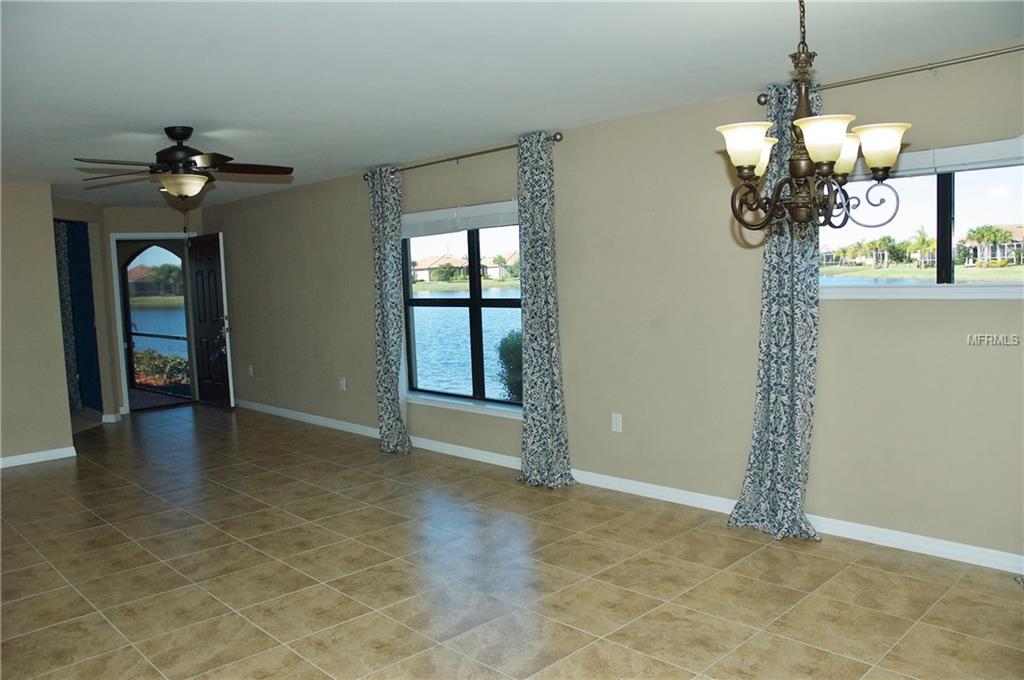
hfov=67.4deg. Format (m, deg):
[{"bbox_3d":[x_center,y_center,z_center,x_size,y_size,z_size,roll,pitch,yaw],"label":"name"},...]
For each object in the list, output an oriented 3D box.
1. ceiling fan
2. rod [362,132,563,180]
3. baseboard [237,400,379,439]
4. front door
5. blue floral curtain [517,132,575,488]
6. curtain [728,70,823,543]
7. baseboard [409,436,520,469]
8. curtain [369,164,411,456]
[{"bbox_3d":[-1.985,-1.064,4.599,1.319,0.423,1.319,-6,6,-44],"label":"ceiling fan"},{"bbox_3d":[-0.469,-1.379,5.915,0.109,0.059,2.334,-6,6,-44],"label":"rod"},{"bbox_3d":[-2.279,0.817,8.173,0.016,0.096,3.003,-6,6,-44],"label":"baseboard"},{"bbox_3d":[-3.703,-0.233,9.472,0.045,2.084,0.933,-6,6,-44],"label":"front door"},{"bbox_3d":[0.190,-0.206,5.292,0.218,2.430,0.419,-6,6,-44],"label":"blue floral curtain"},{"bbox_3d":[1.383,-0.135,4.059,0.209,2.402,0.537,-6,6,-44],"label":"curtain"},{"bbox_3d":[-0.402,0.909,6.235,0.016,0.096,1.411,-6,6,-44],"label":"baseboard"},{"bbox_3d":[-1.079,-0.265,6.591,0.218,2.430,0.441,-6,6,-44],"label":"curtain"}]

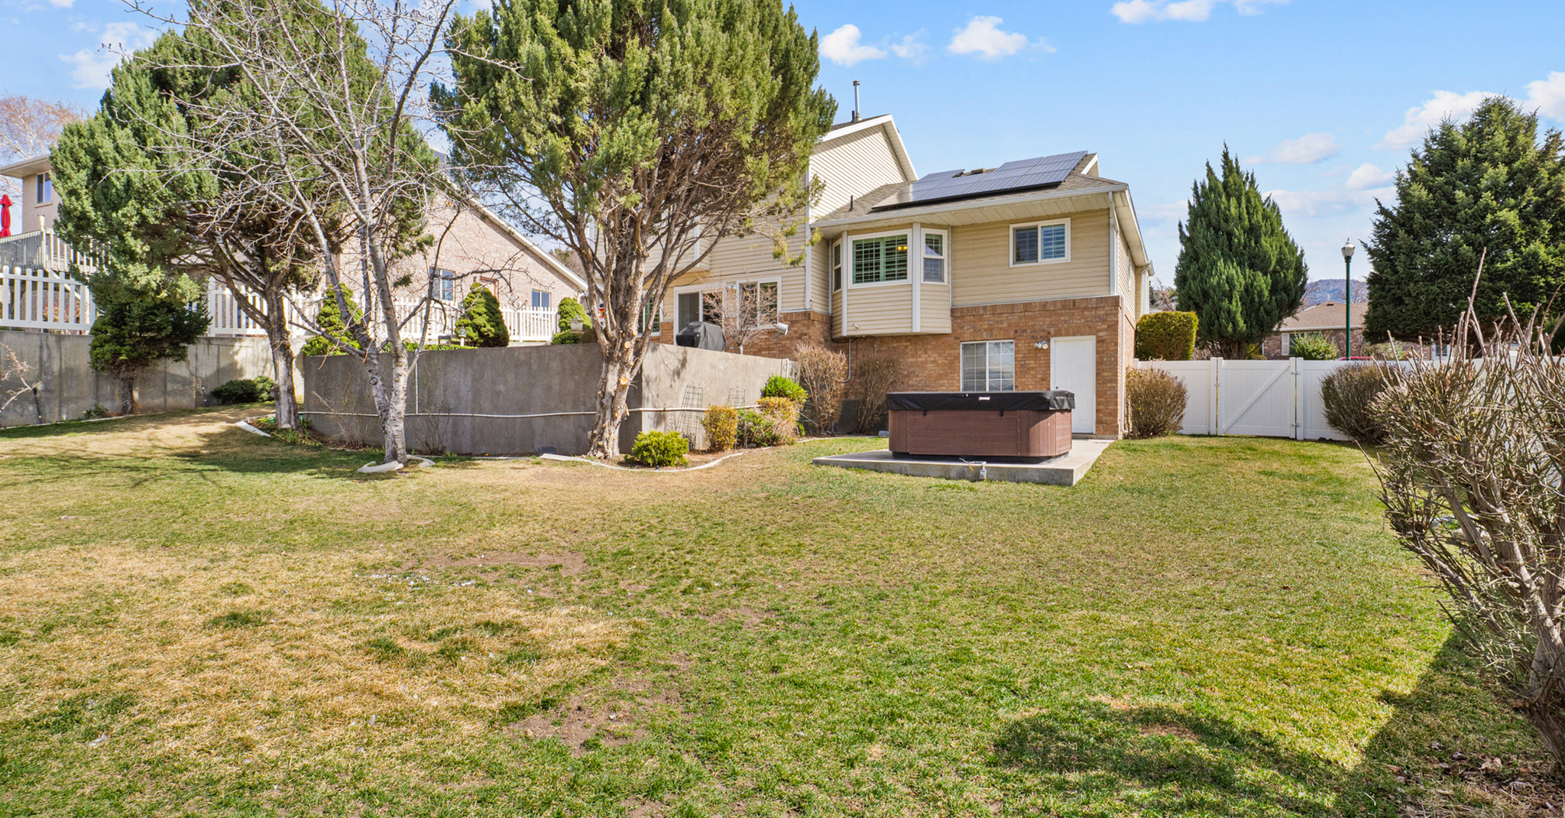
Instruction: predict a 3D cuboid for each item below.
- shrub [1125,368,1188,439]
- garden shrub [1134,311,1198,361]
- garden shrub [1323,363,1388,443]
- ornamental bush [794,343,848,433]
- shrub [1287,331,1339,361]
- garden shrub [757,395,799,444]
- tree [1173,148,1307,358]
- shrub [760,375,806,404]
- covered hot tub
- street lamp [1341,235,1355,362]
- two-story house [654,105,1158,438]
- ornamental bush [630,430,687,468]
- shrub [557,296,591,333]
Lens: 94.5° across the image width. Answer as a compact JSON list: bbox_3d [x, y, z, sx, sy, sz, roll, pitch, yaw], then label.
[{"bbox_3d":[8.630,-0.140,16.700,1.380,1.630,1.350,0,0,0],"label":"shrub"},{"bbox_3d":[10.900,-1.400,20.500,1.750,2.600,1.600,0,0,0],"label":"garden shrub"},{"bbox_3d":[12.645,-0.121,15.900,1.650,1.774,1.600,0,1,38],"label":"garden shrub"},{"bbox_3d":[0.910,-0.480,17.300,1.300,2.180,1.250,0,0,0],"label":"ornamental bush"},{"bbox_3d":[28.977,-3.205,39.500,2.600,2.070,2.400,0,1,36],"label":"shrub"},{"bbox_3d":[-0.087,0.199,14.700,0.850,0.969,0.850,0,1,0],"label":"garden shrub"},{"bbox_3d":[14.200,-4.050,22.600,3.750,8.000,3.750,0,0,0],"label":"tree"},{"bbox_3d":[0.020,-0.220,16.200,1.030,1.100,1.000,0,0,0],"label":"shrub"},{"bbox_3d":[3.175,0.229,11.364,2.360,0.970,2.340,0,1,29],"label":"covered hot tub"},{"bbox_3d":[18.763,-3.043,24.000,0.450,5.200,0.450,0,1,29],"label":"street lamp"},{"bbox_3d":[3.792,-4.094,21.030,12.800,9.300,11.400,0,1,29],"label":"two-story house"},{"bbox_3d":[-1.809,0.567,10.650,0.820,0.540,0.800,-1,1,-10],"label":"ornamental bush"},{"bbox_3d":[-5.300,-2.150,18.400,0.950,1.500,0.950,0,0,0],"label":"shrub"}]

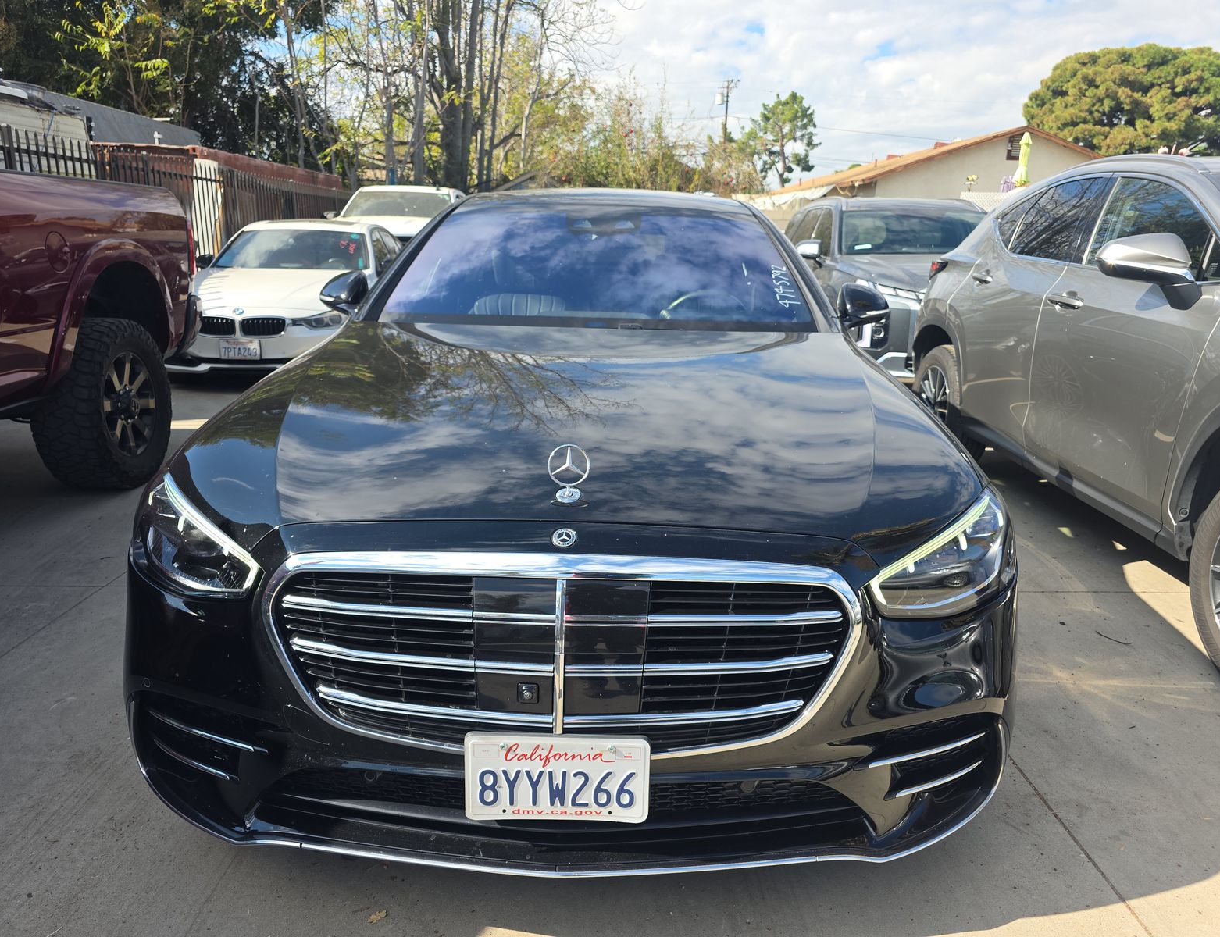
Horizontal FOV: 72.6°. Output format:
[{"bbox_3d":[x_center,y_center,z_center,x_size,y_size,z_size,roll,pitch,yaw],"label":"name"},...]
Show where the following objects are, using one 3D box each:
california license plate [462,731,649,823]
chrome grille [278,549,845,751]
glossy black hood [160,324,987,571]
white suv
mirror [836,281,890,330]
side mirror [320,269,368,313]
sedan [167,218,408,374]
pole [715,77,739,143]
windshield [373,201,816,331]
[{"bbox_3d":[-0.089,0.519,1.391,0.306,0.156,0.018,1,9,1],"label":"california license plate"},{"bbox_3d":[-0.085,0.310,1.433,1.060,0.345,0.150,1,7,1],"label":"chrome grille"},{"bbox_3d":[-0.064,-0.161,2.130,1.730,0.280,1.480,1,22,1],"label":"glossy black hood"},{"bbox_3d":[-3.329,-3.687,13.559,1.980,1.800,4.950,0,15,-3],"label":"white suv"},{"bbox_3d":[0.926,-0.605,3.088,0.220,0.170,0.160,1,15,1],"label":"mirror"},{"bbox_3d":[-0.993,-0.656,3.116,0.220,0.170,0.160,1,15,1],"label":"side mirror"},{"bbox_3d":[-3.053,-1.821,8.728,1.820,1.430,4.633,0,15,-3],"label":"sedan"},{"bbox_3d":[7.602,-19.616,55.925,1.900,12.000,0.900,12,19,36],"label":"pole"},{"bbox_3d":[-0.037,-0.754,3.030,1.500,0.190,1.000,1,43,1],"label":"windshield"}]

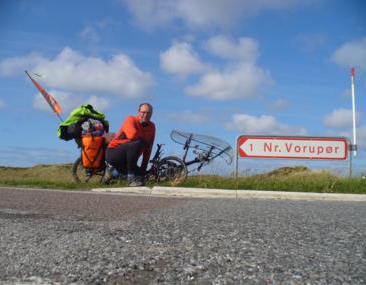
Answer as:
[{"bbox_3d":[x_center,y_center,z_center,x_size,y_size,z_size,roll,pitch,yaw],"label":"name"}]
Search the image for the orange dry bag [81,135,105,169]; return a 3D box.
[{"bbox_3d":[-1.234,0.124,5.600,0.310,0.450,0.220,1,-5,6],"label":"orange dry bag"}]

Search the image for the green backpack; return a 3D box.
[{"bbox_3d":[-1.409,-0.283,5.750,0.700,0.480,0.420,1,-5,6],"label":"green backpack"}]

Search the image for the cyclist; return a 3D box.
[{"bbox_3d":[-0.685,0.032,5.250,0.550,1.060,0.680,5,-6,-41],"label":"cyclist"}]

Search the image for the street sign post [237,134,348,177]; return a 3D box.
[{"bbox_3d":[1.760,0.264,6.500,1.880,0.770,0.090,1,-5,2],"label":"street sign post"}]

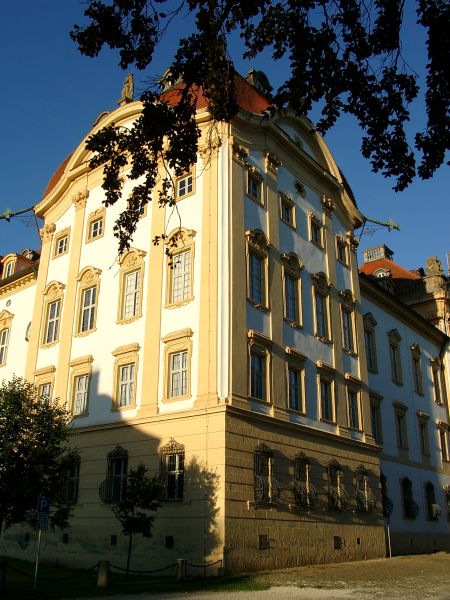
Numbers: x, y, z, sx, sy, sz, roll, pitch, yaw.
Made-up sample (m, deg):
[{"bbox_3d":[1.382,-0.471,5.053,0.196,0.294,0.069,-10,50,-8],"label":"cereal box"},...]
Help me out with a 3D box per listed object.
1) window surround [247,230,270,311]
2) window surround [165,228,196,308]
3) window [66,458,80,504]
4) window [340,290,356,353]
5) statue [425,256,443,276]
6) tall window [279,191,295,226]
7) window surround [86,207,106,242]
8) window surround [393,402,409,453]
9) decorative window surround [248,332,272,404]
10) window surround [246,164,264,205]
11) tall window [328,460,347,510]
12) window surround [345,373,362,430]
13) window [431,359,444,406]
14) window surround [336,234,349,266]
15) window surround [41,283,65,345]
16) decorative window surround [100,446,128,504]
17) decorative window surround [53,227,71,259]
[{"bbox_3d":[1.649,-1.614,29.341,0.400,4.250,2.150,-15,-26,35],"label":"window surround"},{"bbox_3d":[-2.758,-2.010,36.858,2.532,5.063,0.413,-17,-28,36],"label":"window surround"},{"bbox_3d":[-8.010,9.626,31.239,1.156,2.215,0.193,-16,-27,36],"label":"window"},{"bbox_3d":[9.468,1.675,45.655,0.362,4.753,2.273,-16,-27,35],"label":"window"},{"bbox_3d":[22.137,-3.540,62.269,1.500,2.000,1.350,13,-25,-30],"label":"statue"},{"bbox_3d":[4.390,-6.329,41.989,0.310,2.428,2.015,-16,-27,35],"label":"tall window"},{"bbox_3d":[-7.694,-4.538,35.517,1.800,2.130,0.300,-17,-27,38],"label":"window surround"},{"bbox_3d":[13.450,9.730,44.853,0.289,3.419,1.830,-16,-27,36],"label":"window surround"},{"bbox_3d":[1.859,3.472,30.280,0.450,3.500,2.150,-16,-27,34],"label":"decorative window surround"},{"bbox_3d":[1.942,-7.505,39.117,0.310,2.428,1.963,-16,-27,35],"label":"window surround"},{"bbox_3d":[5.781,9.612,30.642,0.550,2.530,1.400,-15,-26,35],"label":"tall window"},{"bbox_3d":[7.568,6.117,34.770,0.400,3.080,2.150,-15,-26,35],"label":"window surround"},{"bbox_3d":[19.950,7.448,55.614,0.350,4.400,1.800,-16,-27,34],"label":"window"},{"bbox_3d":[9.462,-3.894,47.940,0.310,2.428,1.963,-16,-27,35],"label":"window surround"},{"bbox_3d":[-11.107,0.787,37.872,2.150,4.500,0.450,-16,-27,34],"label":"window surround"},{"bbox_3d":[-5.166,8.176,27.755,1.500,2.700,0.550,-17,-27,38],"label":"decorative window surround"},{"bbox_3d":[-10.328,-3.667,37.603,1.800,2.100,0.300,-17,-27,38],"label":"decorative window surround"}]

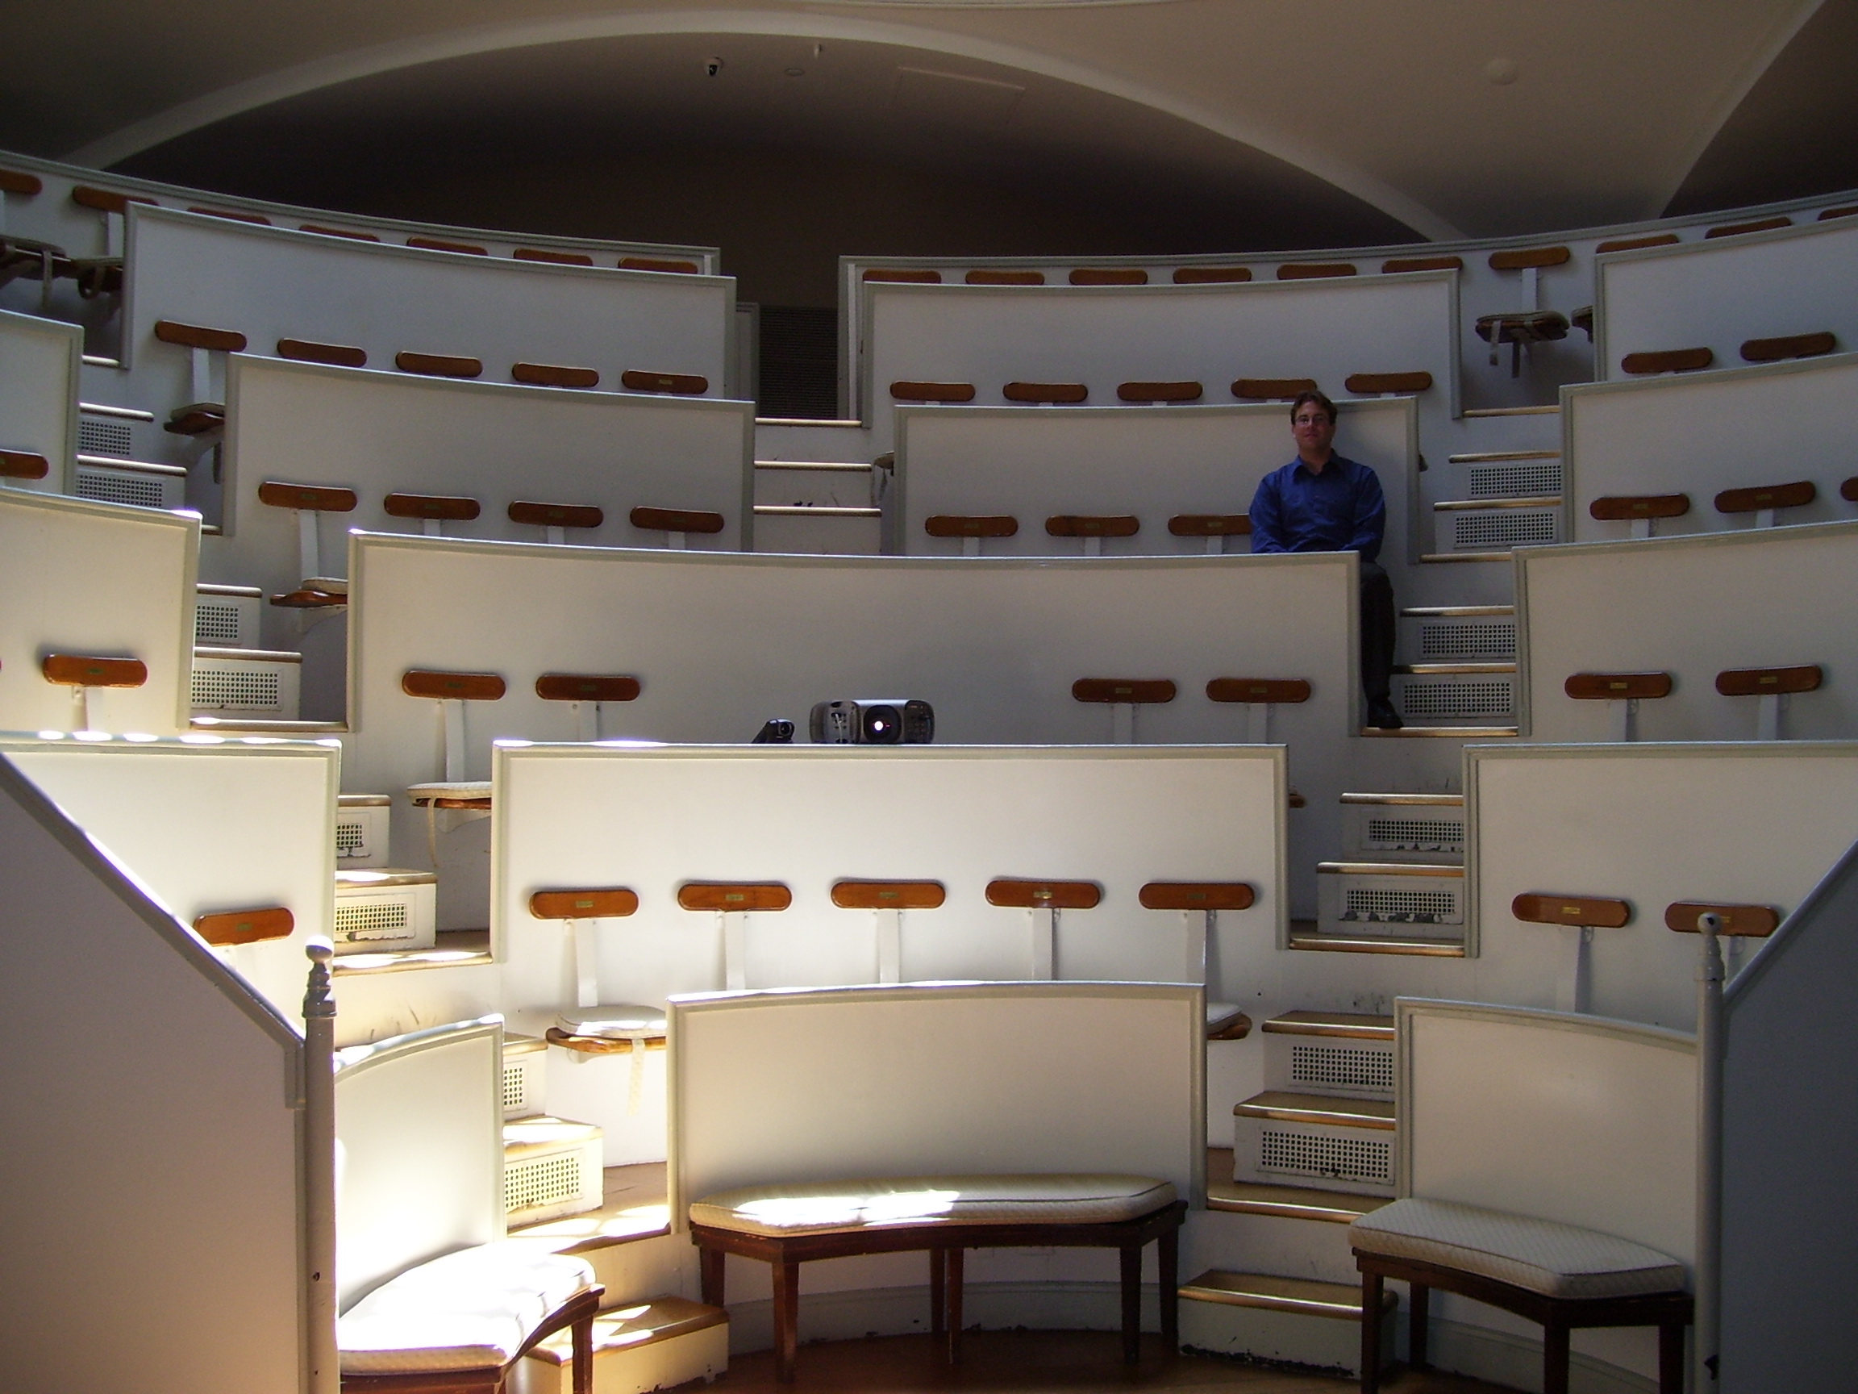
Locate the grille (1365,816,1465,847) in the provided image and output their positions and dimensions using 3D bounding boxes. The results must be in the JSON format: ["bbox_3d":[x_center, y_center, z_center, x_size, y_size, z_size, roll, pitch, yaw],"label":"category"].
[{"bbox_3d":[1.614,0.444,6.349,0.365,0.112,0.020,-1,-2,26],"label":"grille"}]

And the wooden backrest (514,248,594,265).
[{"bbox_3d":[-1.759,-2.049,9.058,0.369,0.096,0.045,1,-2,-21],"label":"wooden backrest"}]

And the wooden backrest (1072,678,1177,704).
[{"bbox_3d":[0.676,-0.021,6.656,0.352,0.085,0.038,0,-2,5],"label":"wooden backrest"}]

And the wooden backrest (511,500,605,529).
[{"bbox_3d":[-1.429,-0.698,7.407,0.378,0.090,0.050,1,-2,-28],"label":"wooden backrest"}]

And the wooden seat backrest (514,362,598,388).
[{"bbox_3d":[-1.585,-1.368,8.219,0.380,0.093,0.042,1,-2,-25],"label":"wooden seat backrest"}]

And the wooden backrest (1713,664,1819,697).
[{"bbox_3d":[2.748,-0.053,6.316,0.369,0.096,0.045,-2,-3,44],"label":"wooden backrest"}]

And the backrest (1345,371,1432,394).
[{"bbox_3d":[1.907,-1.300,8.007,0.365,0.090,0.045,0,-10,22],"label":"backrest"}]

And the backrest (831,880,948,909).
[{"bbox_3d":[-0.131,0.648,6.287,0.380,0.093,0.042,0,-2,-11],"label":"backrest"}]

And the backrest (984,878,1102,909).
[{"bbox_3d":[0.376,0.651,6.359,0.369,0.096,0.045,0,-2,1],"label":"backrest"}]

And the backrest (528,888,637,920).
[{"bbox_3d":[-0.996,0.598,5.590,0.352,0.085,0.038,2,-3,-33],"label":"backrest"}]

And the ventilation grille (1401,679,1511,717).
[{"bbox_3d":[1.916,0.005,7.025,0.414,0.141,0.020,-1,-3,27],"label":"ventilation grille"}]

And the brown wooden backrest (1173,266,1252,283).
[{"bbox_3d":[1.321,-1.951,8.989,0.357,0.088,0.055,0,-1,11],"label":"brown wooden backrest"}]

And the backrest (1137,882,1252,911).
[{"bbox_3d":[0.871,0.650,6.278,0.380,0.093,0.042,0,-2,14],"label":"backrest"}]

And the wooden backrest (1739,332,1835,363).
[{"bbox_3d":[3.193,-1.300,7.177,0.365,0.090,0.045,-1,-10,43],"label":"wooden backrest"}]

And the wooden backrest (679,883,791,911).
[{"bbox_3d":[-0.581,0.601,5.810,0.352,0.085,0.038,1,-3,-22],"label":"wooden backrest"}]

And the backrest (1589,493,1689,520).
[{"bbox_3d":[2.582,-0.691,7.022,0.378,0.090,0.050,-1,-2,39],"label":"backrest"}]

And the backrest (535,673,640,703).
[{"bbox_3d":[-1.110,-0.029,6.303,0.352,0.085,0.038,1,-3,-28],"label":"backrest"}]

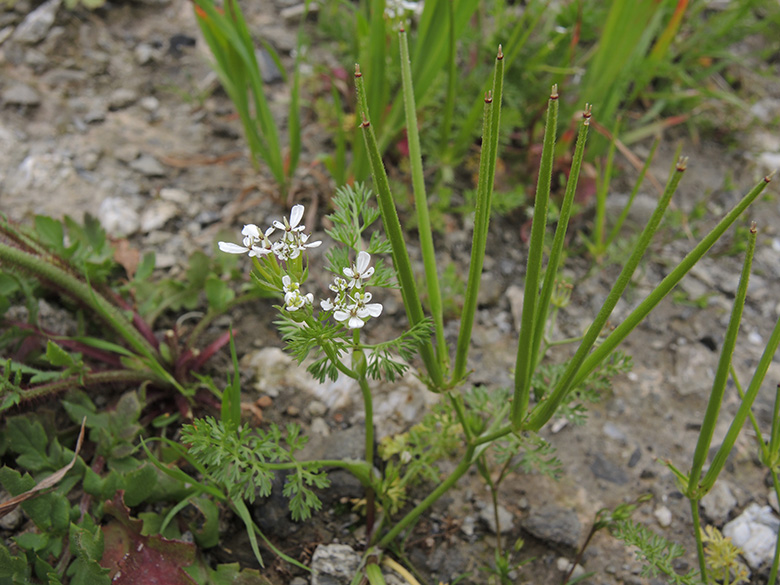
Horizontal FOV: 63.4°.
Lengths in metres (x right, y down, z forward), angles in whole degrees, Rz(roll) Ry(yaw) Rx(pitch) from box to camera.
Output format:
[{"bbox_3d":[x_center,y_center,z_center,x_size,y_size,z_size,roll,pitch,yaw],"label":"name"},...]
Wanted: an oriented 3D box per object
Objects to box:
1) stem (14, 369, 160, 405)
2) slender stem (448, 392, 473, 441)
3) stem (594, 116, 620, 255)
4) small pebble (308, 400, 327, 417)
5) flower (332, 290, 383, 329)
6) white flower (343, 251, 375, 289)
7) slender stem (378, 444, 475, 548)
[{"bbox_3d":[-0.151,0.047,0.318,0.067,0.008,0.007,-7,-4,-13],"label":"stem"},{"bbox_3d":[0.029,0.050,0.256,0.004,0.024,0.004,-23,20,1],"label":"slender stem"},{"bbox_3d":[0.145,-0.070,0.417,0.008,0.089,0.006,7,17,18],"label":"stem"},{"bbox_3d":[-0.040,0.065,0.351,0.010,0.006,0.008,-6,38,-8],"label":"small pebble"},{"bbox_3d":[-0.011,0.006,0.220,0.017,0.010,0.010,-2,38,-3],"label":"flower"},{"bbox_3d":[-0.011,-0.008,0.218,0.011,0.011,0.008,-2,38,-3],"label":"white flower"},{"bbox_3d":[0.015,0.089,0.272,0.006,0.068,0.006,42,21,15],"label":"slender stem"}]

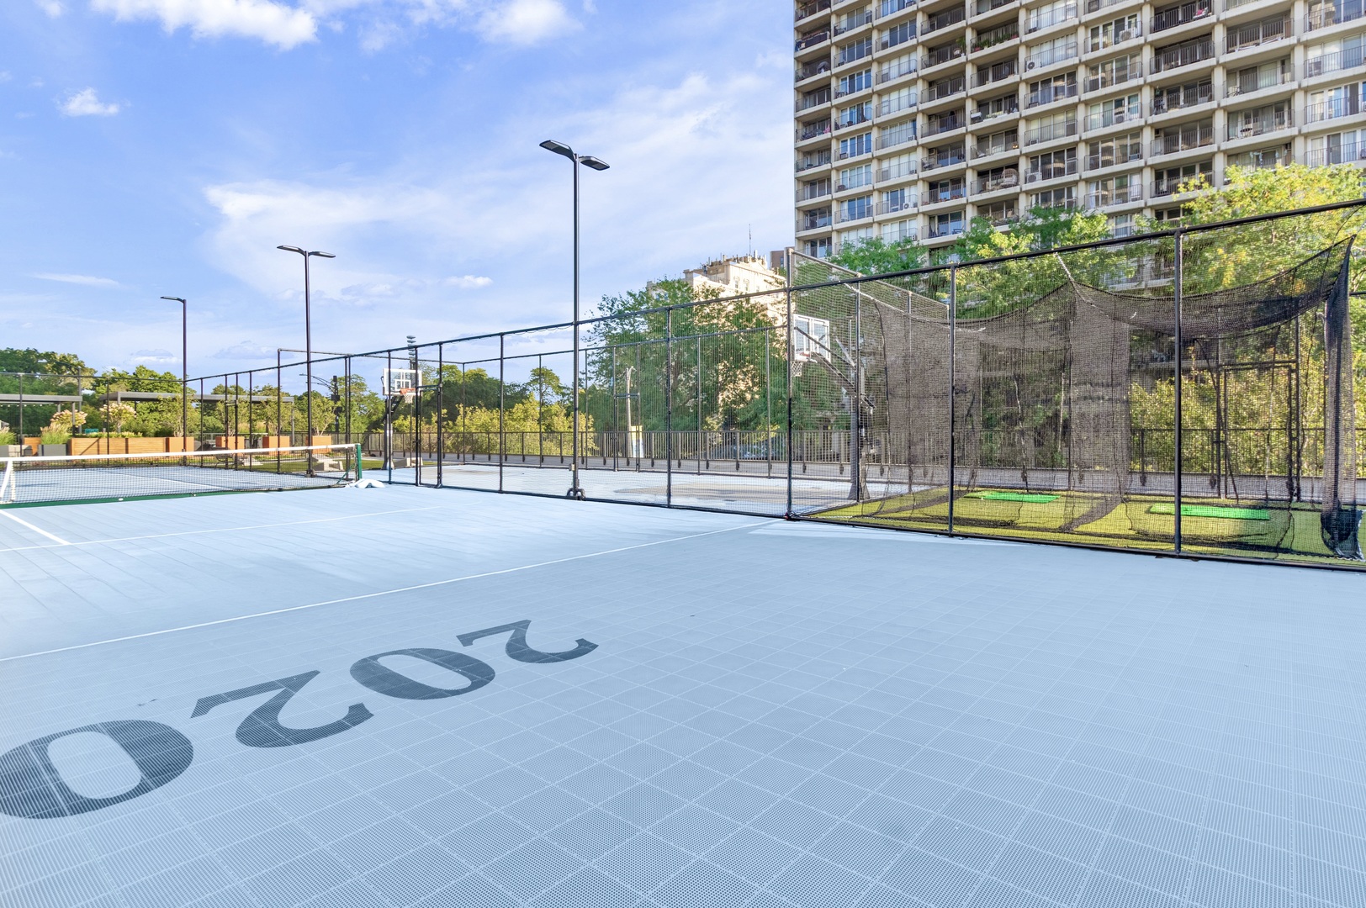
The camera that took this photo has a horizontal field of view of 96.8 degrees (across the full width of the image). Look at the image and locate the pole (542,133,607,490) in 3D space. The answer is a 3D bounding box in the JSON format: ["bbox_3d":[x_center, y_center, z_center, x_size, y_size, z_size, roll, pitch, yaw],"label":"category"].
[{"bbox_3d":[-2.370,-2.860,13.500,1.720,7.720,0.420,-1,1,-44],"label":"pole"}]

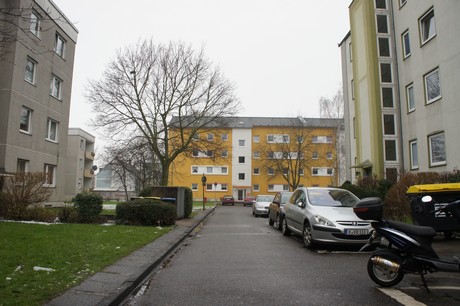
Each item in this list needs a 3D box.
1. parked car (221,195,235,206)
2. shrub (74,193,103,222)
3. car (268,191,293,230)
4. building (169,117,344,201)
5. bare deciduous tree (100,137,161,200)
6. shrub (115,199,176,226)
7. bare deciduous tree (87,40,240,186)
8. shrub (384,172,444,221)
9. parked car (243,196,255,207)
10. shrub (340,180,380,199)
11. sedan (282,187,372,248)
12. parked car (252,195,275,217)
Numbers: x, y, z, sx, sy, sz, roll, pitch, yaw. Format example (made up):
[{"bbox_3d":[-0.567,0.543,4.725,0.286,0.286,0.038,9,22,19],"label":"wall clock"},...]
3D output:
[{"bbox_3d":[-0.220,7.134,51.511,1.680,1.420,4.200,0,-7,-1],"label":"parked car"},{"bbox_3d":[-6.200,2.405,15.117,1.220,1.280,1.220,0,-7,0],"label":"shrub"},{"bbox_3d":[2.600,2.241,13.726,1.680,1.450,3.900,0,-7,0],"label":"car"},{"bbox_3d":[4.300,1.309,62.547,29.200,15.300,10.400,1,-7,-4],"label":"building"},{"bbox_3d":[-14.200,2.326,50.115,8.300,9.600,8.300,0,-7,0],"label":"bare deciduous tree"},{"bbox_3d":[-3.300,2.338,13.814,2.300,1.080,1.200,0,-7,0],"label":"shrub"},{"bbox_3d":[-5.100,-2.270,27.013,11.600,13.600,11.600,0,-7,0],"label":"bare deciduous tree"},{"bbox_3d":[7.600,1.935,14.673,2.200,2.100,2.200,0,-7,0],"label":"shrub"},{"bbox_3d":[2.780,6.686,48.039,1.700,1.420,4.100,0,-7,2],"label":"parked car"},{"bbox_3d":[7.200,2.560,19.130,2.100,2.000,2.100,0,-7,0],"label":"shrub"},{"bbox_3d":[2.690,1.684,9.644,1.740,1.510,4.200,0,-7,-2],"label":"sedan"},{"bbox_3d":[2.450,3.370,22.352,1.680,1.420,4.000,0,-7,1],"label":"parked car"}]

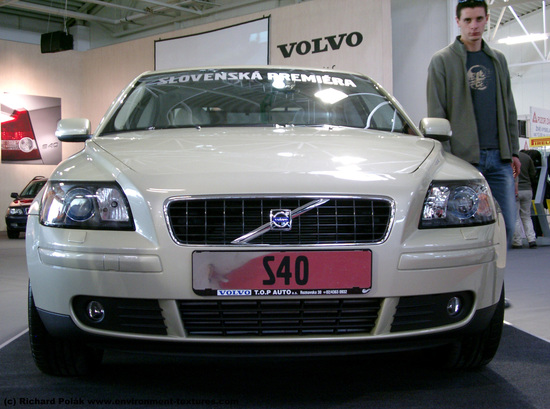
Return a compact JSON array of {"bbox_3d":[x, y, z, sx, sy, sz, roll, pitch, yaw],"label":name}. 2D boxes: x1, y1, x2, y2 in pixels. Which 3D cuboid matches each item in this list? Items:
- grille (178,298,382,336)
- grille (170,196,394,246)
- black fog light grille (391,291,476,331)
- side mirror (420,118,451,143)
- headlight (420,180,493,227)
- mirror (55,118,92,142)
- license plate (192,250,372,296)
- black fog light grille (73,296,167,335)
[{"bbox_3d":[0.017,0.340,2.385,0.615,0.115,0.075,0,1,-4],"label":"grille"},{"bbox_3d":[0.015,0.048,2.385,0.690,0.150,0.085,0,1,-4],"label":"grille"},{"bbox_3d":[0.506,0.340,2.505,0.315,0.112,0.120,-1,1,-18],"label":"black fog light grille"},{"bbox_3d":[0.818,-0.377,4.030,0.178,0.120,0.120,0,1,-4],"label":"side mirror"},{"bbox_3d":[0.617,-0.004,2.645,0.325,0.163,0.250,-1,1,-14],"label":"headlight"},{"bbox_3d":[-0.995,-0.366,3.930,0.185,0.118,0.120,0,1,-4],"label":"mirror"},{"bbox_3d":[0.022,0.203,2.338,0.530,0.135,0.020,0,1,-4],"label":"license plate"},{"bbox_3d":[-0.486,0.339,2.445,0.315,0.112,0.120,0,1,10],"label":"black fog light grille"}]

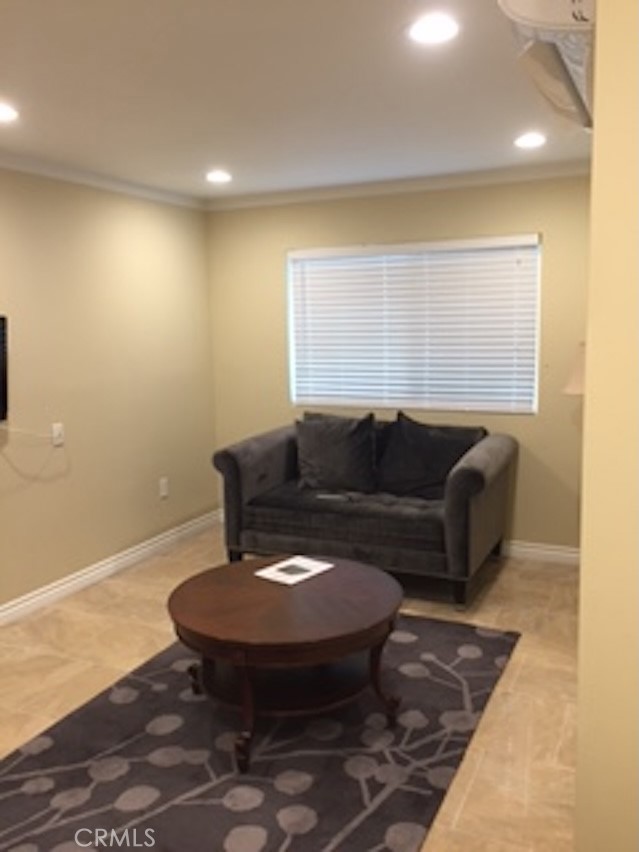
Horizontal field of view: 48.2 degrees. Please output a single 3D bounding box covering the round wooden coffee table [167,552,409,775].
[{"bbox_3d":[-0.125,0.897,2.840,0.904,0.491,0.904,-1,9,0],"label":"round wooden coffee table"}]

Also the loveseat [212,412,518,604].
[{"bbox_3d":[0.290,0.437,4.508,1.711,0.898,0.848,3,10,25],"label":"loveseat"}]

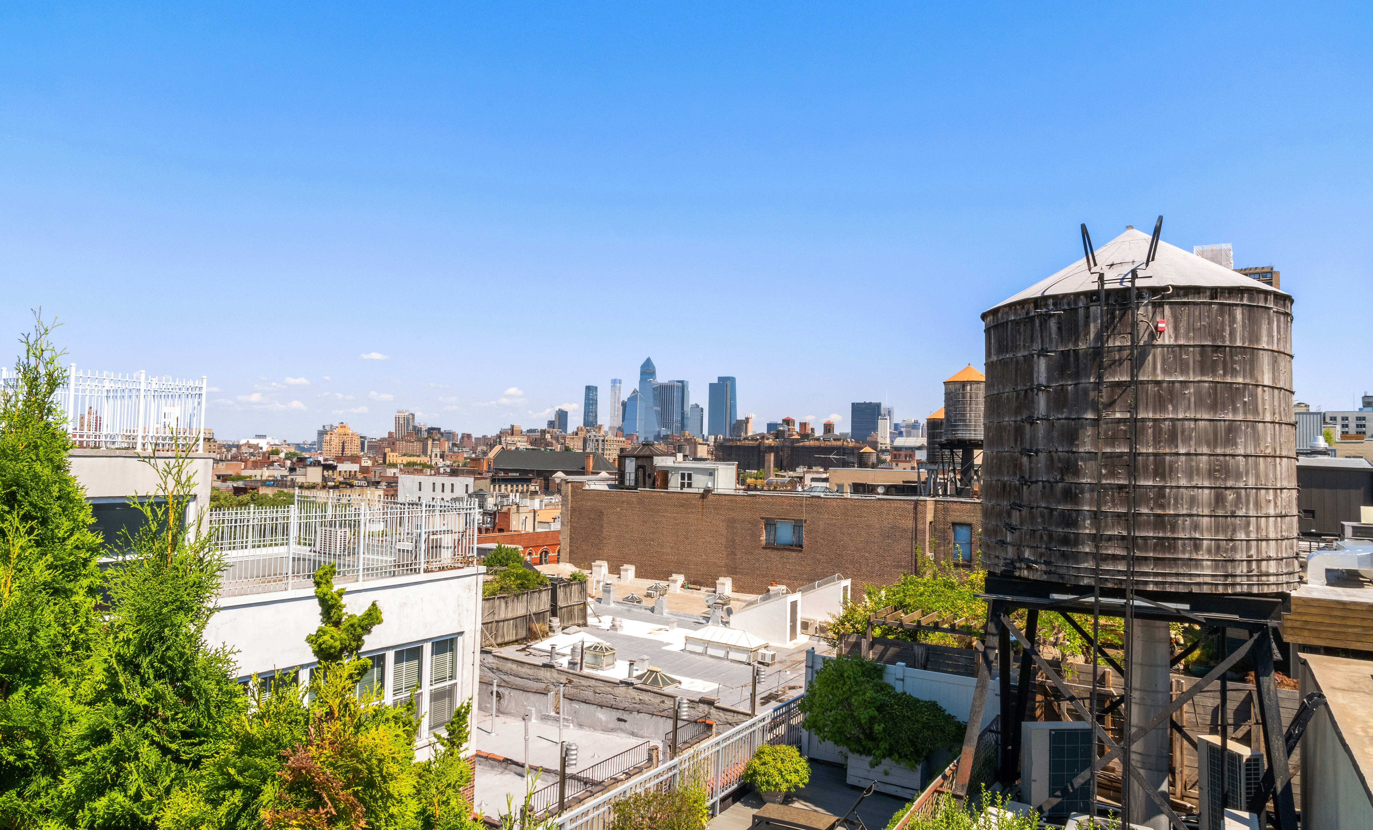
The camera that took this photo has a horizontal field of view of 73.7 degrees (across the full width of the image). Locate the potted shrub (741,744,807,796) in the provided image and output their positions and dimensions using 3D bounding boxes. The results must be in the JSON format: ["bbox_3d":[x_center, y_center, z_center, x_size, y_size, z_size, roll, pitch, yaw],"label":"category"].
[{"bbox_3d":[1.387,5.611,14.350,1.030,0.840,1.030,1,-3,0],"label":"potted shrub"}]

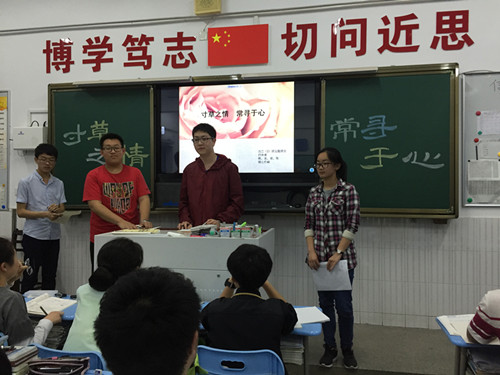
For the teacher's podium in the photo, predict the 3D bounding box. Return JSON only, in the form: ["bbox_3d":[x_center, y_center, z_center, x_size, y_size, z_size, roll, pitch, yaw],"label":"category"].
[{"bbox_3d":[-0.416,0.865,2.951,1.070,1.107,0.630,0,1,11],"label":"teacher's podium"}]

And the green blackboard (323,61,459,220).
[{"bbox_3d":[1.249,-0.402,3.777,1.173,1.337,0.060,0,1,11],"label":"green blackboard"}]

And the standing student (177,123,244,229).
[{"bbox_3d":[-0.322,0.386,3.369,0.530,1.806,0.370,0,1,12],"label":"standing student"}]

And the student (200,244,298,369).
[{"bbox_3d":[0.003,0.840,1.846,0.440,1.181,0.560,0,1,11],"label":"student"}]

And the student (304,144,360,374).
[{"bbox_3d":[0.606,0.499,3.088,0.410,1.586,0.290,0,1,21],"label":"student"}]

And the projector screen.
[{"bbox_3d":[-0.142,-0.575,4.096,1.153,0.866,0.050,0,1,11],"label":"projector screen"}]

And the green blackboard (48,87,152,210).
[{"bbox_3d":[-1.543,-0.417,4.319,1.190,1.278,0.060,0,1,11],"label":"green blackboard"}]

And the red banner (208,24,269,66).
[{"bbox_3d":[-0.117,-1.393,4.114,0.603,0.375,0.020,0,1,11],"label":"red banner"}]

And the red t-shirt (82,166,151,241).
[{"bbox_3d":[-1.060,0.132,3.350,0.540,0.640,0.300,0,1,-24],"label":"red t-shirt"}]

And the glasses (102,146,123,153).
[{"bbox_3d":[-1.083,-0.297,3.300,0.148,0.046,0.138,0,1,-18],"label":"glasses"}]

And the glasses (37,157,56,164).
[{"bbox_3d":[-1.700,-0.226,3.500,0.145,0.048,0.135,0,15,-38],"label":"glasses"}]

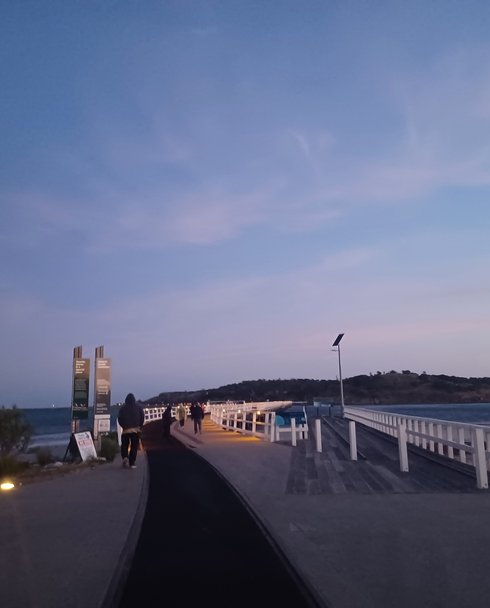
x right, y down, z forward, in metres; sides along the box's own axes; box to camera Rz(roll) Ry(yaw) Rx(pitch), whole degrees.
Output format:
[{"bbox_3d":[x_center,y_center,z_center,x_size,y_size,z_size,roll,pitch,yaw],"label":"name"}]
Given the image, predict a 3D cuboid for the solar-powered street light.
[{"bbox_3d":[8.592,6.399,52.565,0.950,7.460,0.650,5,-12,-34],"label":"solar-powered street light"}]

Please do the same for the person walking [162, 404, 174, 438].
[{"bbox_3d":[-3.758,5.741,28.741,0.500,1.660,0.450,0,-10,-7],"label":"person walking"}]

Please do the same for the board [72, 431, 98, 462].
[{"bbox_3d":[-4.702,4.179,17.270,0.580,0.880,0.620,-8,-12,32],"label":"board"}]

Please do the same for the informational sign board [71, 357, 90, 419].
[{"bbox_3d":[-5.487,2.865,19.700,0.550,2.050,0.120,6,-12,-36],"label":"informational sign board"}]

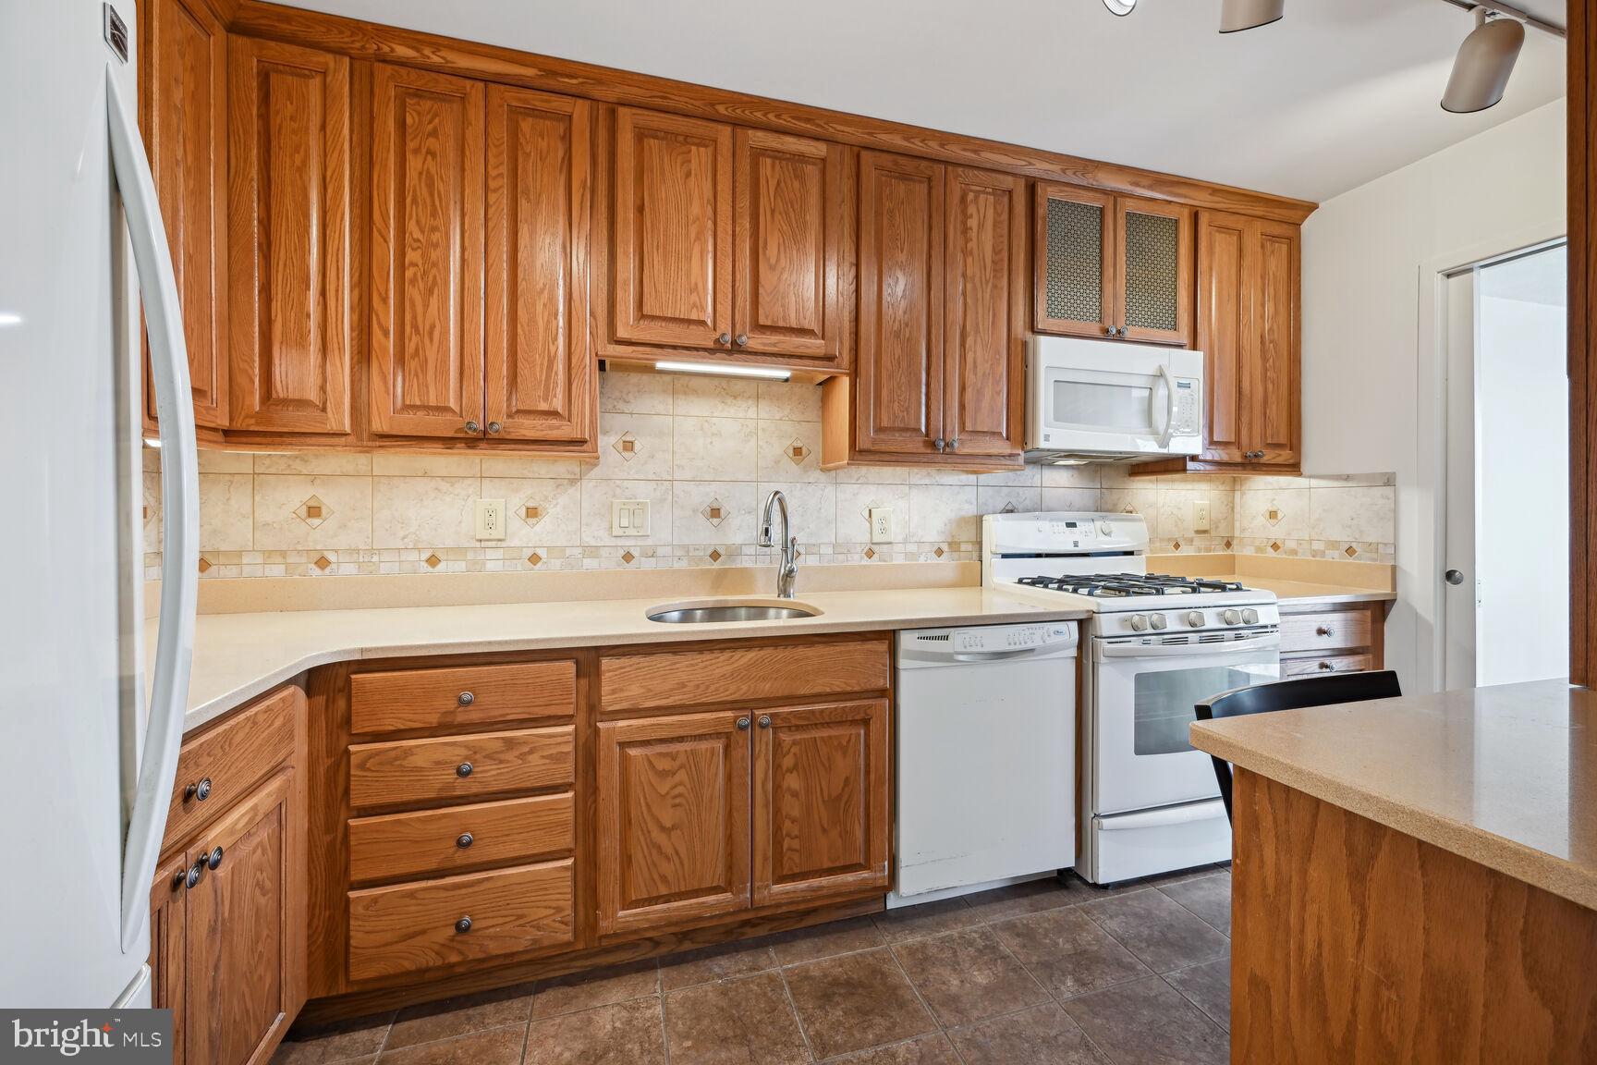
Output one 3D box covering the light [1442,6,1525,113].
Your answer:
[{"bbox_3d":[1.746,-1.208,1.584,0.114,0.196,0.191,0,-14,31],"label":"light"}]

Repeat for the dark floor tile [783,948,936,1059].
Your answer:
[{"bbox_3d":[0.144,1.136,1.515,0.302,0.010,0.302,0,0,-16],"label":"dark floor tile"}]

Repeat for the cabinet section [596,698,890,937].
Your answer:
[{"bbox_3d":[-0.206,0.726,1.927,0.782,0.531,0.600,0,1,-17],"label":"cabinet section"}]

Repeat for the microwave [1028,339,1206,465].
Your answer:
[{"bbox_3d":[1.172,-0.499,2.470,0.754,0.406,0.385,0,0,-16],"label":"microwave"}]

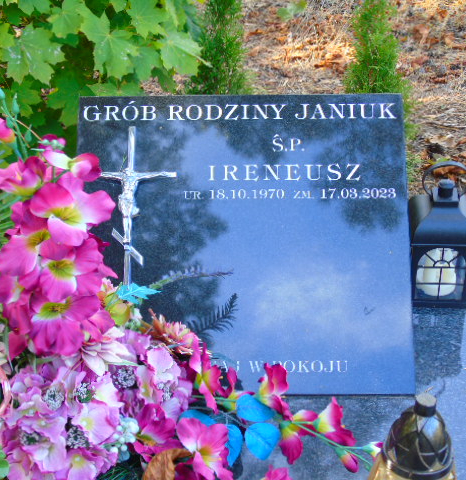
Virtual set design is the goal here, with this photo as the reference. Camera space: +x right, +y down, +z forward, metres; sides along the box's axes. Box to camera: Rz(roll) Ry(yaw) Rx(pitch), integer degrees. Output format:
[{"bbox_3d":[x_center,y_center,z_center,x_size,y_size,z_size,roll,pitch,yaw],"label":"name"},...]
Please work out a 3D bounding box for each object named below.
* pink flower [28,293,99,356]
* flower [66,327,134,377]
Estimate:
[{"bbox_3d":[-0.265,0.131,1.550,0.105,0.098,0.065,-3,16,-3],"label":"pink flower"},{"bbox_3d":[-0.214,0.175,1.580,0.102,0.055,0.090,-12,78,-15],"label":"flower"}]

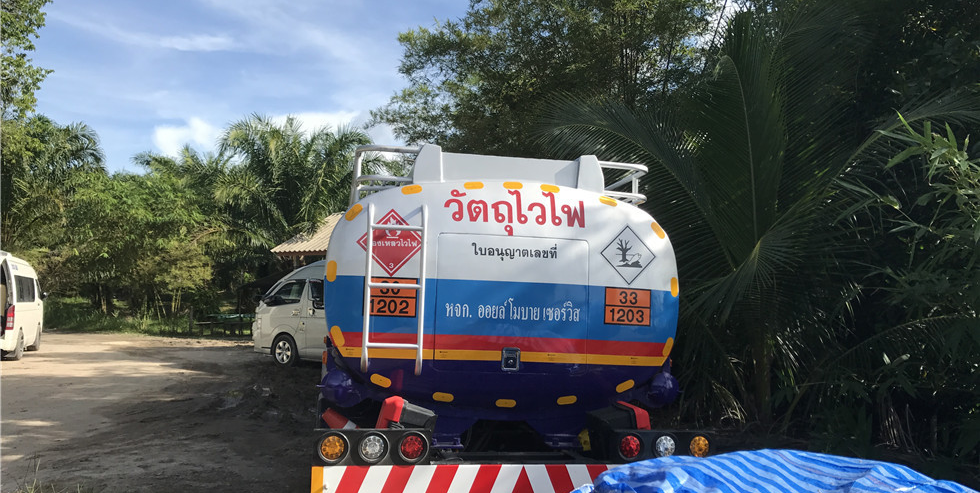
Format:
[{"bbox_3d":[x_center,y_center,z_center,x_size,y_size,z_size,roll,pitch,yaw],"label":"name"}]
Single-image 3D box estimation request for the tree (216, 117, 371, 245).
[{"bbox_3d":[-7.266,-0.749,29.643,6.500,8.600,6.500,2,-5,-13],"label":"tree"}]

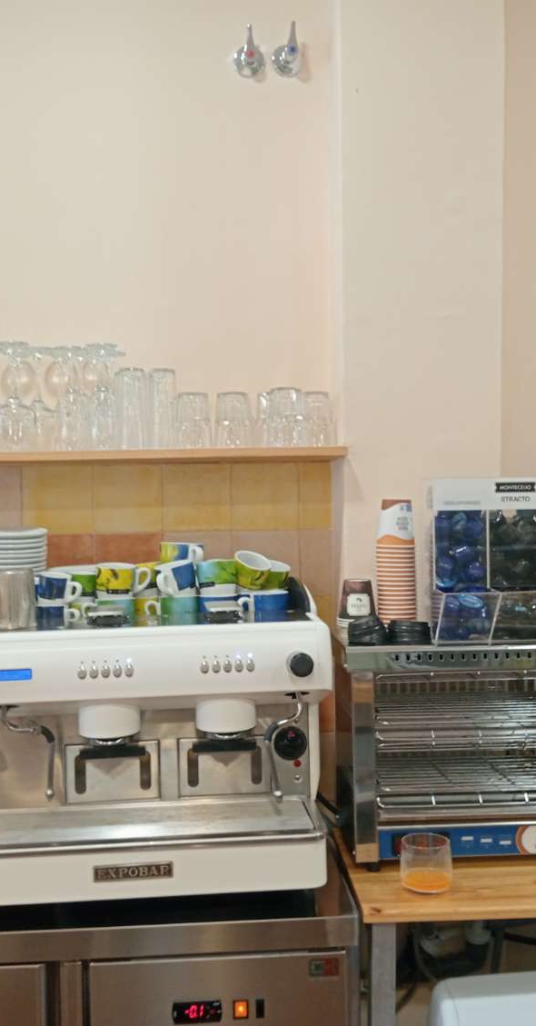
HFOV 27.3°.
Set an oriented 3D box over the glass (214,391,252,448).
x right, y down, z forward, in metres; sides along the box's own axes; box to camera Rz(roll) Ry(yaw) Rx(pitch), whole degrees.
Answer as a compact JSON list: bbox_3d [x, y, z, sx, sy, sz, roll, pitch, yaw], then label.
[{"bbox_3d":[-0.072,-0.194,2.310,0.078,0.120,0.078,-1,2,-6],"label":"glass"}]

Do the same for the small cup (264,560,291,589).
[{"bbox_3d":[0.008,0.116,2.010,0.076,0.057,0.068,9,12,0],"label":"small cup"}]

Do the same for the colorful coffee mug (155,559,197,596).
[{"bbox_3d":[-0.173,0.124,2.021,0.070,0.056,0.092,-9,7,41],"label":"colorful coffee mug"}]

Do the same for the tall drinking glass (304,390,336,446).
[{"bbox_3d":[0.110,-0.201,2.350,0.077,0.120,0.077,-1,2,-6],"label":"tall drinking glass"}]

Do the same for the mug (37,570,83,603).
[{"bbox_3d":[-0.373,0.136,1.978,0.088,0.056,0.065,4,4,10],"label":"mug"}]

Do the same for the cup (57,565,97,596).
[{"bbox_3d":[-0.344,0.133,2.020,0.085,0.057,0.072,-1,2,-9],"label":"cup"}]

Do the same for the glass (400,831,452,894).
[{"bbox_3d":[0.277,0.614,1.937,0.091,0.083,0.091,-1,4,0],"label":"glass"}]

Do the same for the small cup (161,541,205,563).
[{"bbox_3d":[-0.151,0.083,2.008,0.078,0.057,0.104,-1,2,-22],"label":"small cup"}]

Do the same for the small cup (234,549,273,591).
[{"bbox_3d":[-0.038,0.115,2.059,0.072,0.058,0.092,20,19,-8],"label":"small cup"}]

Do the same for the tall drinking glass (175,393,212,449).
[{"bbox_3d":[-0.155,-0.192,2.300,0.078,0.120,0.078,-1,2,-6],"label":"tall drinking glass"}]

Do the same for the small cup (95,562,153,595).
[{"bbox_3d":[-0.256,0.119,1.955,0.098,0.058,0.070,-1,2,-8],"label":"small cup"}]

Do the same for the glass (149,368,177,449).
[{"bbox_3d":[-0.220,-0.218,2.310,0.058,0.167,0.058,-1,4,-6],"label":"glass"}]

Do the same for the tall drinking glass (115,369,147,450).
[{"bbox_3d":[-0.284,-0.217,2.303,0.062,0.167,0.062,-1,4,-6],"label":"tall drinking glass"}]

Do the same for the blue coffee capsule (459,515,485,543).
[{"bbox_3d":[0.394,0.031,2.130,0.046,0.048,0.044,-1,4,-6],"label":"blue coffee capsule"}]

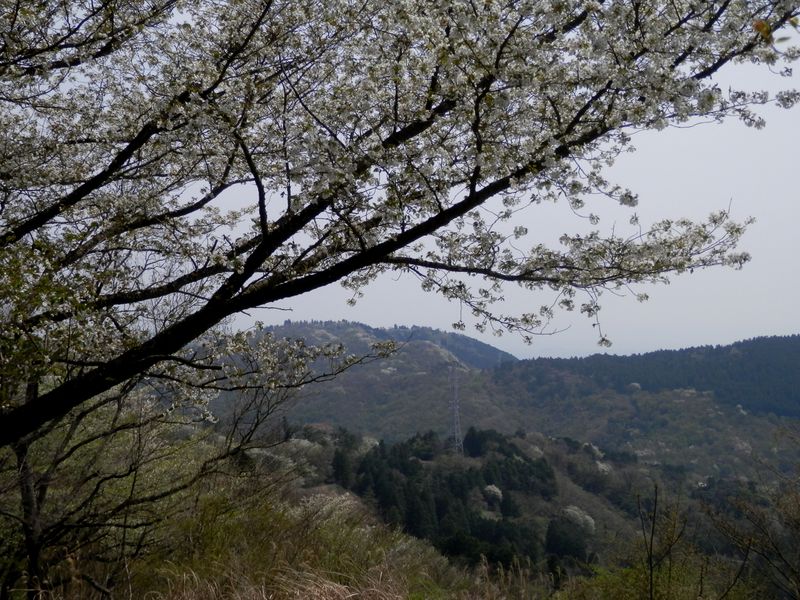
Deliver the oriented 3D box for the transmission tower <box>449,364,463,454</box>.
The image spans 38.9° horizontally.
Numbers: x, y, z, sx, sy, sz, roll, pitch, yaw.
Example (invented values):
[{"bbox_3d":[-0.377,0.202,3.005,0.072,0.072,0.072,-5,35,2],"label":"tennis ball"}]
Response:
[{"bbox_3d":[26.210,51.390,530.000,5.800,42.000,3.800,-4,-2,7],"label":"transmission tower"}]

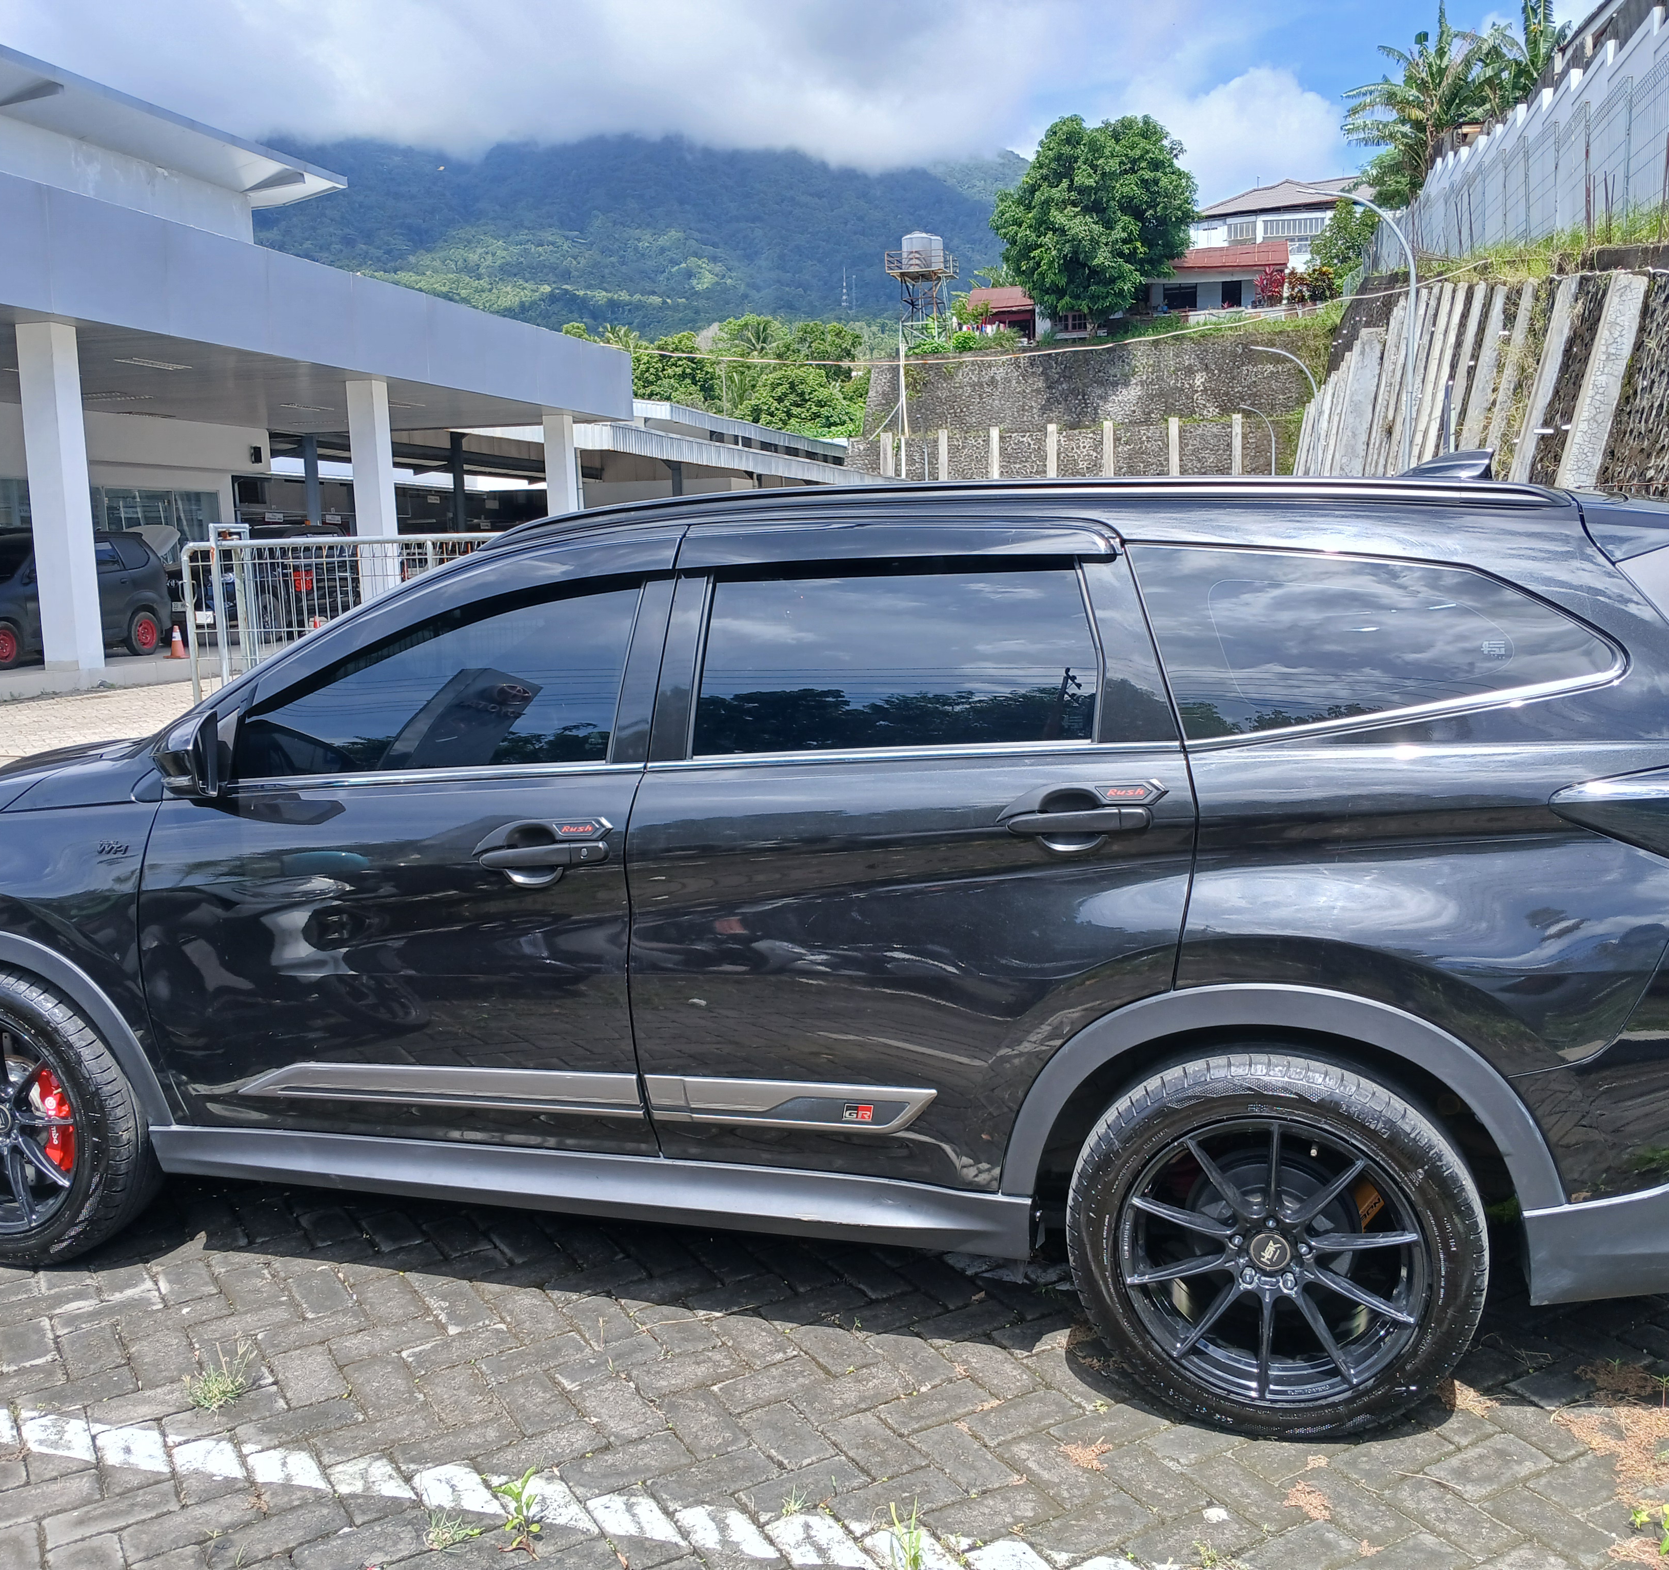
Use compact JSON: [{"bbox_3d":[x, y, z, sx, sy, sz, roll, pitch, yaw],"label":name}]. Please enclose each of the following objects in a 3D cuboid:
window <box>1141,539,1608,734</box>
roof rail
[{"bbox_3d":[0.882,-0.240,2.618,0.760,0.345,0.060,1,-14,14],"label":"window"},{"bbox_3d":[0.246,-0.514,2.903,2.030,0.105,0.065,0,6,17],"label":"roof rail"}]

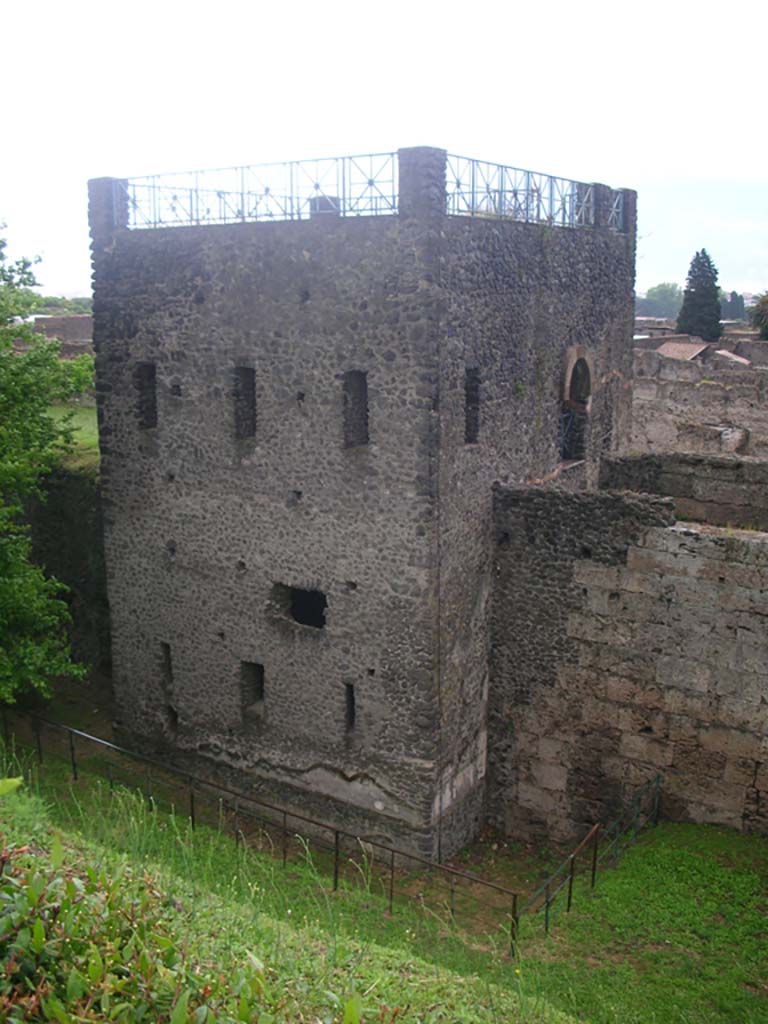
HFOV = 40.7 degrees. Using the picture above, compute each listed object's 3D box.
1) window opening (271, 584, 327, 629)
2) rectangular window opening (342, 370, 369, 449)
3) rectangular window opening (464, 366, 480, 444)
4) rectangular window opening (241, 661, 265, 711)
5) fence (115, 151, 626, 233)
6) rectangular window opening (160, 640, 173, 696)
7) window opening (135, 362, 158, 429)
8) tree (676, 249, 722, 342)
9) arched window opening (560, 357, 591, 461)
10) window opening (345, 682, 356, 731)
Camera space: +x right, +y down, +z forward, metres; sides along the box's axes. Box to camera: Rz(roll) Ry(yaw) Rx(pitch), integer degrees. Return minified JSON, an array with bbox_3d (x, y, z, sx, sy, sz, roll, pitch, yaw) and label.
[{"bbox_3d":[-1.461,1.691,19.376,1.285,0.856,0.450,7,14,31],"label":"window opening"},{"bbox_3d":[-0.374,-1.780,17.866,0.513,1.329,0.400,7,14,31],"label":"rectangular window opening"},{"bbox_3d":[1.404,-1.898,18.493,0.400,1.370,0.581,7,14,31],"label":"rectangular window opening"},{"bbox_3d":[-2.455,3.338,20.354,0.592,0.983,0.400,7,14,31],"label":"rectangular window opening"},{"bbox_3d":[0.047,-6.396,21.881,7.138,0.942,9.213,7,14,31],"label":"fence"},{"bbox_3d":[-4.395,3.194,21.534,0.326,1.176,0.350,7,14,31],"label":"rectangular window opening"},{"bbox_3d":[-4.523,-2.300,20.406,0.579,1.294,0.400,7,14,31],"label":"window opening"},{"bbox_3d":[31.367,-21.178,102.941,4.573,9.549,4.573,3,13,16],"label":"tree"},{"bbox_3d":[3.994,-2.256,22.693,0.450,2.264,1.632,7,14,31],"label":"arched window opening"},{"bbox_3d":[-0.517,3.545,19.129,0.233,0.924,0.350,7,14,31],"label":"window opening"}]

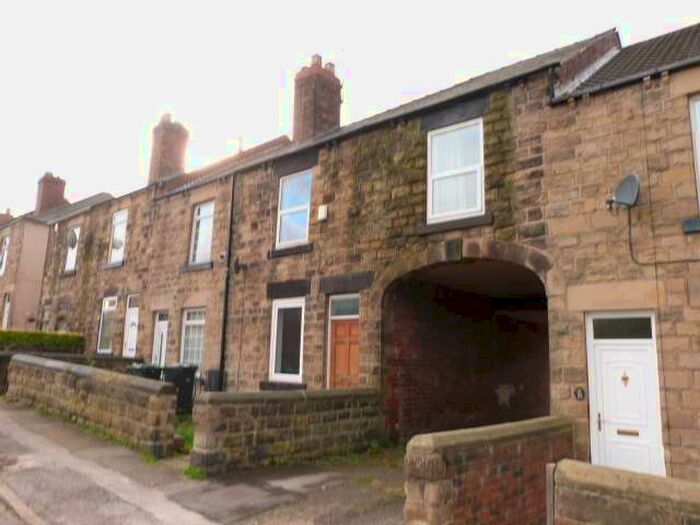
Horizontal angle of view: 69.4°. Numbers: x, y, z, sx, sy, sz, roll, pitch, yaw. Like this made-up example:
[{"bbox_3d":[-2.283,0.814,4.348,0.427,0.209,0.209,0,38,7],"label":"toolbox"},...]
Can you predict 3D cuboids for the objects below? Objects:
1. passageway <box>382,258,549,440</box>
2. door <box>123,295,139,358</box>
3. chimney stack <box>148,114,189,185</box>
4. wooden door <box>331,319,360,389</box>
[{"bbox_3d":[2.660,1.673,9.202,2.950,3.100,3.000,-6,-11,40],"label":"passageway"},{"bbox_3d":[-6.535,2.104,15.149,0.800,2.220,0.100,-6,-11,40],"label":"door"},{"bbox_3d":[-7.270,-4.564,20.413,0.880,2.900,1.000,-6,-11,40],"label":"chimney stack"},{"bbox_3d":[-0.085,2.076,9.660,0.800,1.970,0.090,-6,-11,40],"label":"wooden door"}]

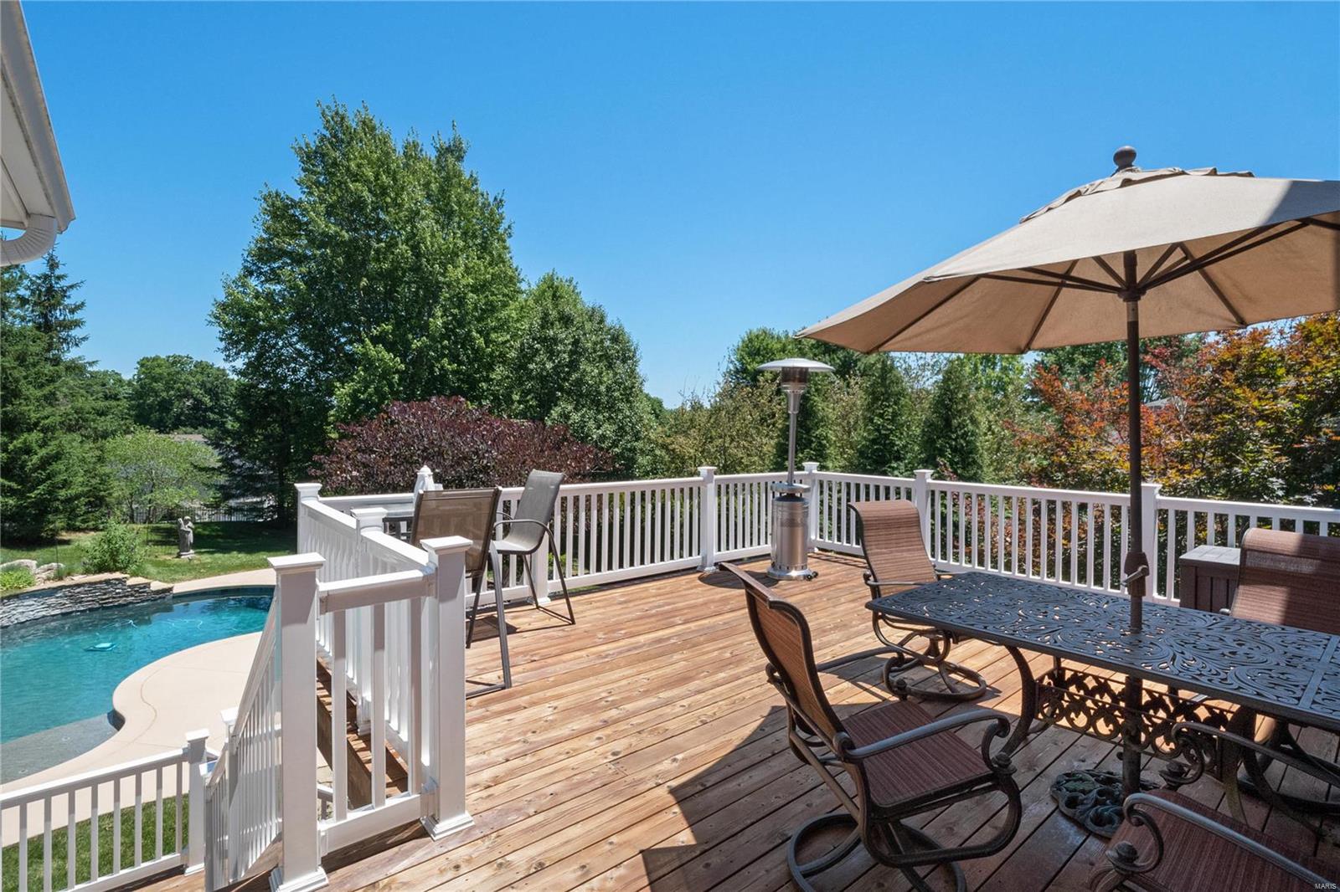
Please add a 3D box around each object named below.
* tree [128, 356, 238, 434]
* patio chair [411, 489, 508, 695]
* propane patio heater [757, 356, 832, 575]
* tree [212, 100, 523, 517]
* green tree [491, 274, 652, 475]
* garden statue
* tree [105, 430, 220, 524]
[{"bbox_3d":[-45.000,-1.900,55.000,8.200,13.000,8.200,-1,2,-39],"label":"tree"},{"bbox_3d":[-1.378,0.815,3.617,0.580,1.170,0.810,-1,1,-34],"label":"patio chair"},{"bbox_3d":[1.297,0.229,6.200,0.800,2.250,0.800,1,1,29],"label":"propane patio heater"},{"bbox_3d":[-11.940,-5.370,23.500,10.900,16.500,10.500,0,1,-27],"label":"tree"},{"bbox_3d":[-3.760,-1.570,21.500,6.000,9.400,5.900,0,1,-10],"label":"green tree"},{"bbox_3d":[-13.990,2.645,17.200,0.450,1.210,0.420,0,1,-19],"label":"garden statue"},{"bbox_3d":[-19.850,1.210,23.300,3.600,3.650,3.600,-1,2,-40],"label":"tree"}]

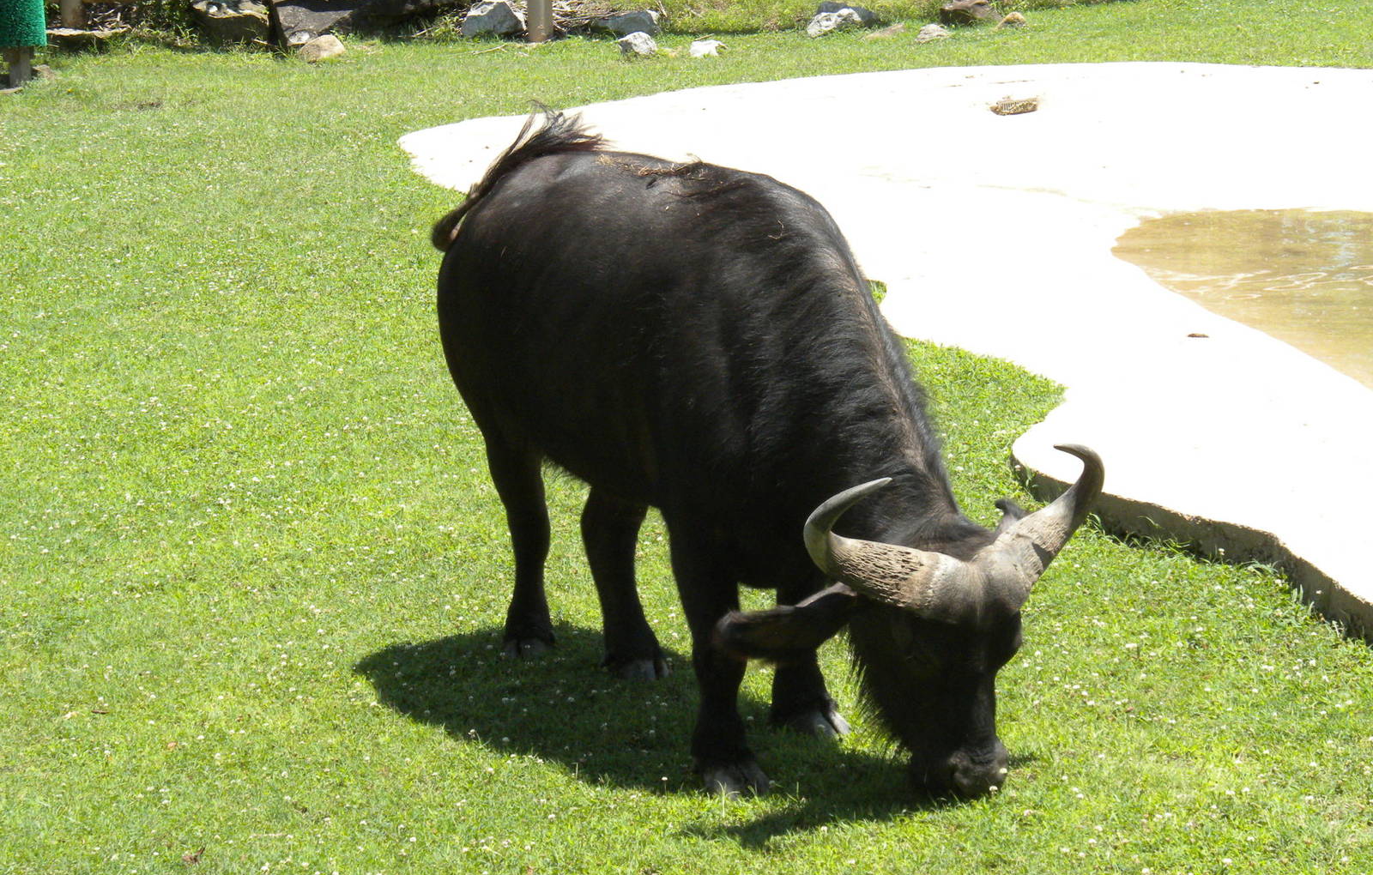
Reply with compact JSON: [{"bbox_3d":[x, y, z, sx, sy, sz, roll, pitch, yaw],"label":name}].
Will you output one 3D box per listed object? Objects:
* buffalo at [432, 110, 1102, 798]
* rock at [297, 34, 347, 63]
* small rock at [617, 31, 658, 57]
[{"bbox_3d":[0.084,-0.010,10.002,0.900,1.450,2.100,-8,15,-31],"label":"buffalo"},{"bbox_3d":[-2.060,-2.196,22.400,0.280,0.160,0.220,0,12,0],"label":"rock"},{"bbox_3d":[-0.278,-2.246,22.600,0.230,0.150,0.190,0,12,0],"label":"small rock"}]

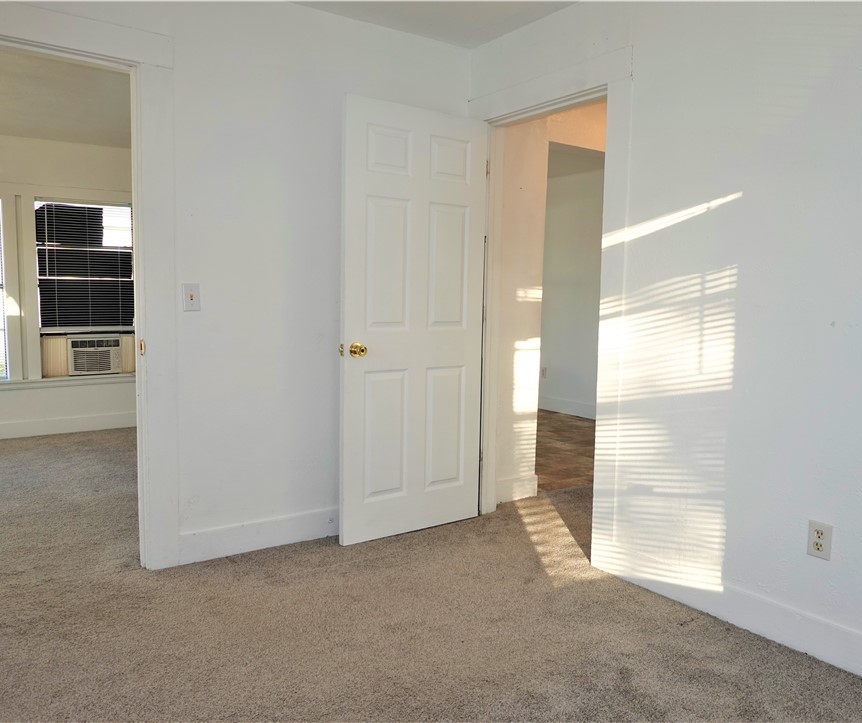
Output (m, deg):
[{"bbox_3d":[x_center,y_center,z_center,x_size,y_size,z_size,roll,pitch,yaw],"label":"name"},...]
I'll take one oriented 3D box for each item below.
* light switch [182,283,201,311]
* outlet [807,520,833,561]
[{"bbox_3d":[-0.995,-0.266,3.016,0.071,0.115,0.016,-2,6,-35],"label":"light switch"},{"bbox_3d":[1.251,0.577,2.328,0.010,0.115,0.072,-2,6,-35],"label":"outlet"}]

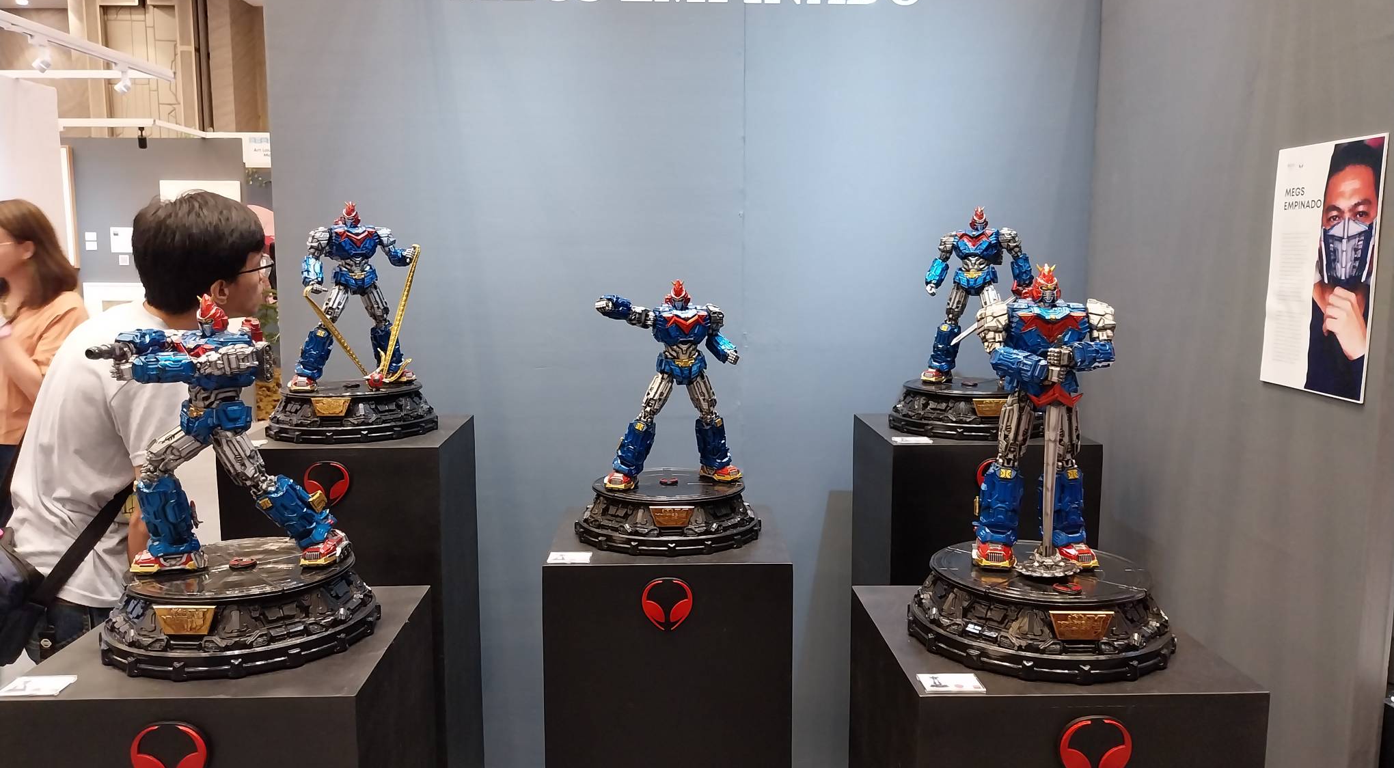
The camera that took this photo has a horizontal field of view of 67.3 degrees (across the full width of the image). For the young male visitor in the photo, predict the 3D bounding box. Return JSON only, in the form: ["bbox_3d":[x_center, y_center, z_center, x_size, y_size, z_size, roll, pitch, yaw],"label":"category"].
[{"bbox_3d":[-1.062,0.426,1.996,0.480,1.580,0.420,5,8,35],"label":"young male visitor"}]

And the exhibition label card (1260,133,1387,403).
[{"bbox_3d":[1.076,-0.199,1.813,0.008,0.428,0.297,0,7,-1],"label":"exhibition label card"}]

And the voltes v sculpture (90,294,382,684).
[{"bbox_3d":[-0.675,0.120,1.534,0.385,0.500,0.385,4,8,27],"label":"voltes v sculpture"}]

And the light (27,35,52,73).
[{"bbox_3d":[-2.954,-1.481,4.707,0.090,0.160,0.080,0,7,0],"label":"light"}]

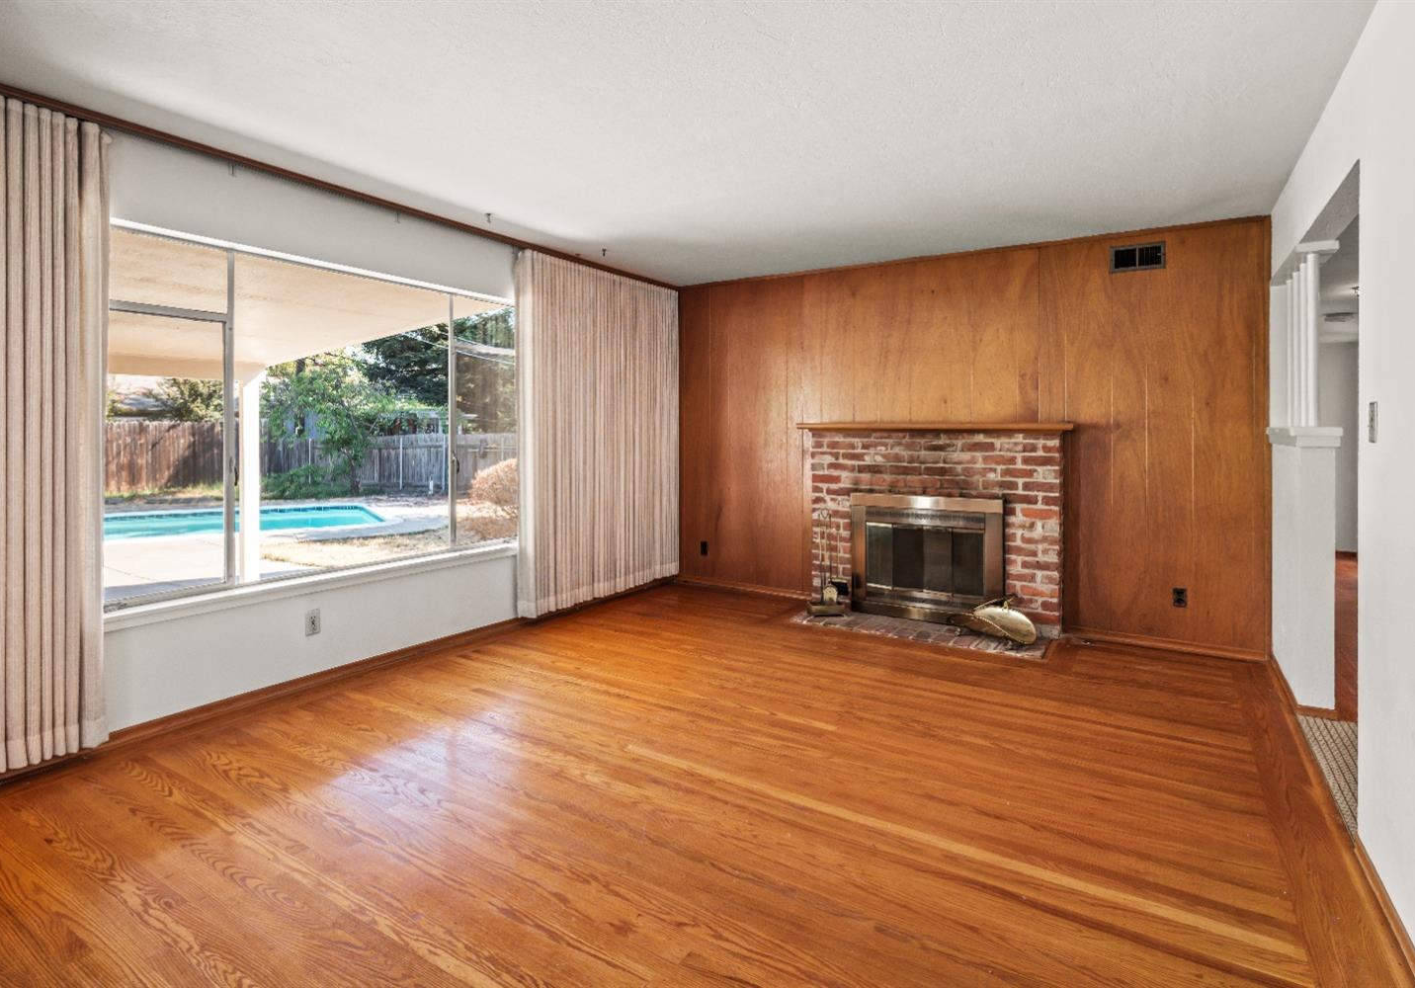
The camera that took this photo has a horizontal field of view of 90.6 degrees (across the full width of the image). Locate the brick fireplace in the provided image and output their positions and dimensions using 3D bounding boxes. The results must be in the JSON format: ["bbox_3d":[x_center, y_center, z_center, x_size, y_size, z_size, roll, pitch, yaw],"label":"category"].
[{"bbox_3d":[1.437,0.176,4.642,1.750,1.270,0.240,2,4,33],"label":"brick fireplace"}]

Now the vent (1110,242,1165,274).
[{"bbox_3d":[2.493,-1.369,4.056,0.272,0.153,0.030,2,4,33],"label":"vent"}]

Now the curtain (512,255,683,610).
[{"bbox_3d":[-0.693,-0.432,4.997,0.140,2.290,1.640,2,4,33],"label":"curtain"}]

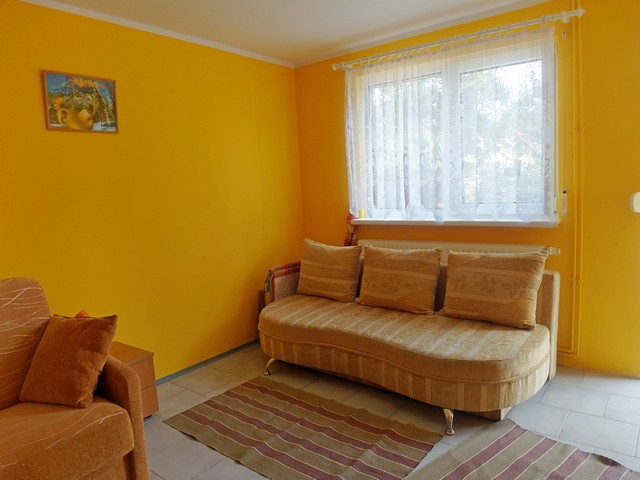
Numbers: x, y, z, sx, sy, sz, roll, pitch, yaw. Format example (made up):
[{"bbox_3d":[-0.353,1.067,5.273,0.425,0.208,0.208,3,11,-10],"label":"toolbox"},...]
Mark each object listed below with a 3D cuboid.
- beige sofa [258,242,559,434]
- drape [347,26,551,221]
[{"bbox_3d":[0.505,0.554,3.203,1.987,0.842,1.145,2,9,38],"label":"beige sofa"},{"bbox_3d":[0.957,-0.794,3.518,1.677,1.304,0.138,2,9,38],"label":"drape"}]

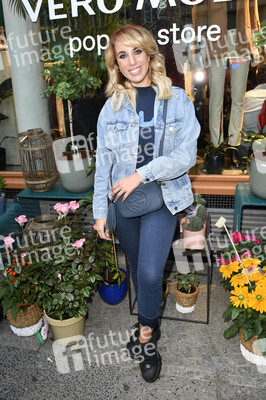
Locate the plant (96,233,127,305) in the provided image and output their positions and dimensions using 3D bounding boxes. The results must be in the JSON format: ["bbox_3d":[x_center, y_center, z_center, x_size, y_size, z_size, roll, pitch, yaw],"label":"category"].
[{"bbox_3d":[-0.162,0.472,2.100,0.240,0.570,0.240,2,17,11],"label":"plant"}]

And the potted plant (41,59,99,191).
[{"bbox_3d":[-0.482,-0.584,2.355,0.466,1.028,0.446,-1,15,0],"label":"potted plant"}]

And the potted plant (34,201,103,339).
[{"bbox_3d":[-0.378,0.428,1.713,0.397,0.861,0.387,-1,15,0],"label":"potted plant"}]

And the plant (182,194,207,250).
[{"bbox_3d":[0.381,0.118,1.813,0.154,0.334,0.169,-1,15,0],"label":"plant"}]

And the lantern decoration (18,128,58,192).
[{"bbox_3d":[-0.795,-0.336,2.448,0.332,0.516,0.332,-1,15,0],"label":"lantern decoration"}]

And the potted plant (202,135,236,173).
[{"bbox_3d":[0.745,-0.412,2.484,0.290,0.330,0.260,2,17,11],"label":"potted plant"}]

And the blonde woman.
[{"bbox_3d":[0.076,0.073,1.425,0.506,1.677,0.367,-1,15,0],"label":"blonde woman"}]

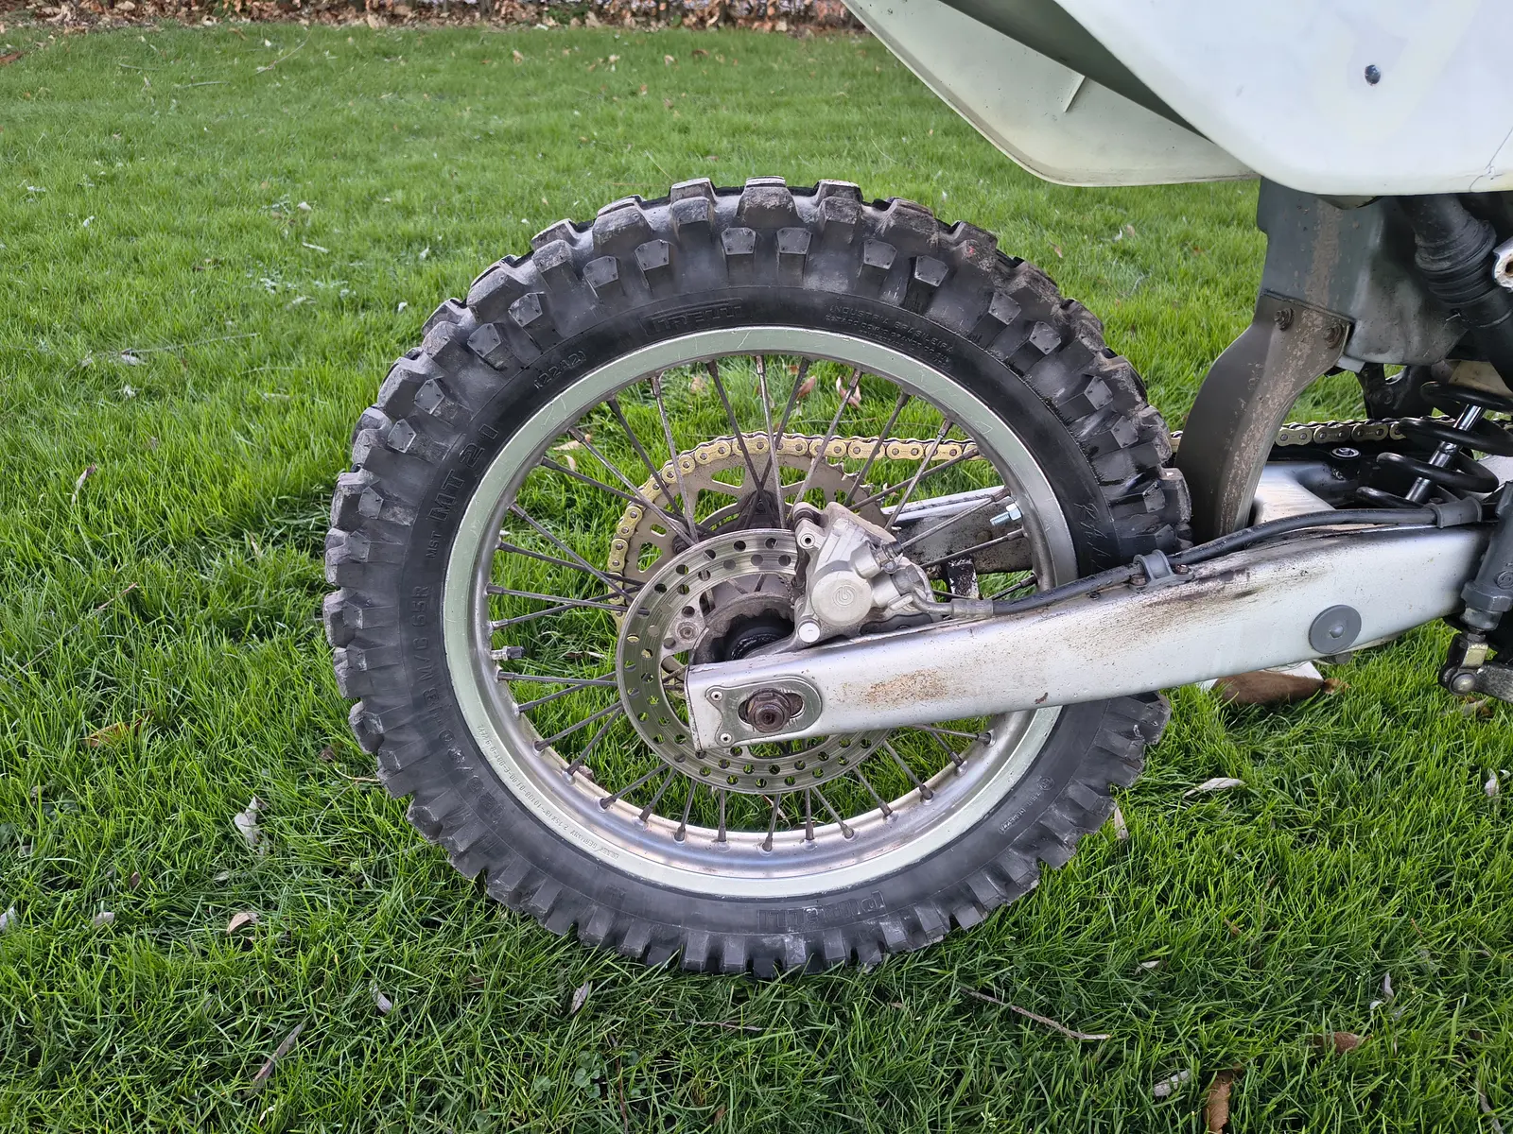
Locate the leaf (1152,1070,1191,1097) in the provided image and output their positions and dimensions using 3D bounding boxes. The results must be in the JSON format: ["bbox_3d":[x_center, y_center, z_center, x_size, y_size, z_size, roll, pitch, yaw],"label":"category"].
[{"bbox_3d":[0.334,0.416,0.846,0.030,0.010,0.013,-15,38,-20],"label":"leaf"}]

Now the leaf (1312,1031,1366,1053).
[{"bbox_3d":[0.485,0.396,0.874,0.042,0.011,0.017,-5,36,-7],"label":"leaf"}]

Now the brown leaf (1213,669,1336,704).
[{"bbox_3d":[0.612,0.141,1.237,0.133,0.020,0.045,-4,36,-5],"label":"brown leaf"}]

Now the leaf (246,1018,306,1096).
[{"bbox_3d":[-0.395,0.404,0.864,0.013,0.012,0.059,12,37,16],"label":"leaf"}]

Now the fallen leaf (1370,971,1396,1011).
[{"bbox_3d":[0.545,0.368,0.913,0.014,0.015,0.030,12,37,16],"label":"fallen leaf"}]

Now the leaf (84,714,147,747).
[{"bbox_3d":[-0.716,0.183,1.173,0.057,0.014,0.027,-25,43,-31],"label":"leaf"}]

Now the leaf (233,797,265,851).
[{"bbox_3d":[-0.515,0.260,1.064,0.025,0.018,0.054,-7,36,-9],"label":"leaf"}]

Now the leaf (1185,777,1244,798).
[{"bbox_3d":[0.482,0.232,1.104,0.062,0.013,0.017,-10,37,-13],"label":"leaf"}]

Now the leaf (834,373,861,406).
[{"bbox_3d":[0.164,-0.317,1.873,0.042,0.035,0.045,-8,36,-11],"label":"leaf"}]

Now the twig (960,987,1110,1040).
[{"bbox_3d":[0.235,0.381,0.895,0.124,0.009,0.011,12,37,16],"label":"twig"}]

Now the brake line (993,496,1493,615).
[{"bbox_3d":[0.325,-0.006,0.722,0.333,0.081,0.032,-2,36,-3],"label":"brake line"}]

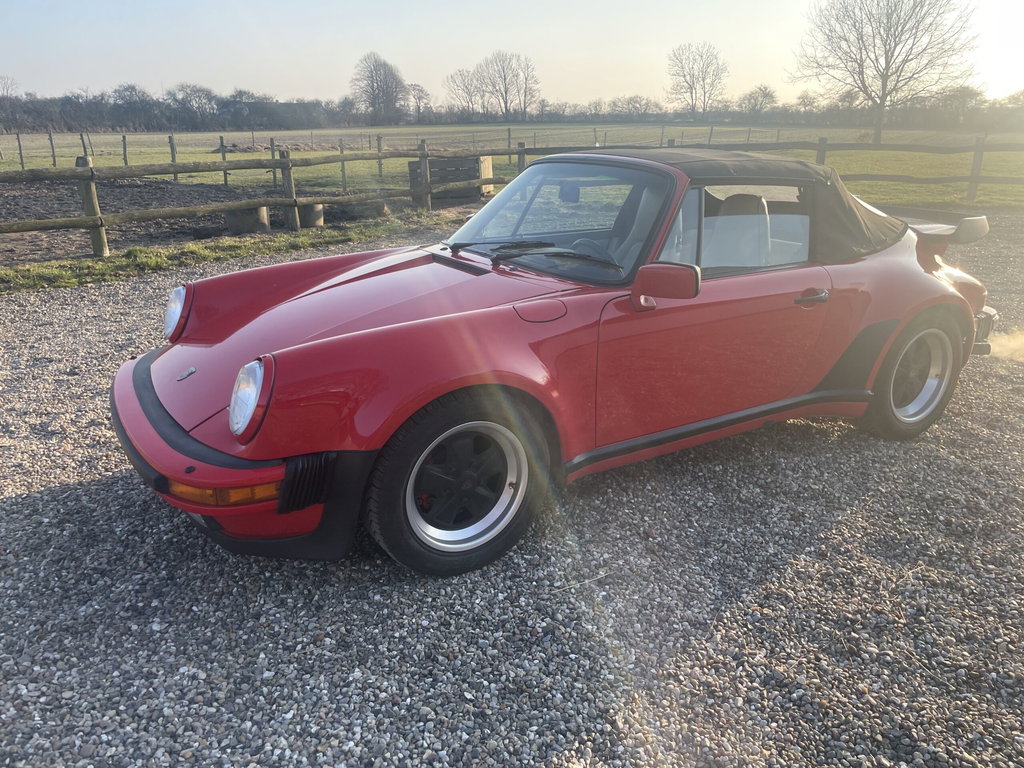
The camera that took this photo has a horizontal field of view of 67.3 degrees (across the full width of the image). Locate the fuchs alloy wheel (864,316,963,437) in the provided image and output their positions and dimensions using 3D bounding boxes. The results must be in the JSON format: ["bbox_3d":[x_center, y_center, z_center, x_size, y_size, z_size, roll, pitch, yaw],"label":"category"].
[{"bbox_3d":[1.802,-0.066,3.591,0.630,0.630,0.240,-12,22,-29],"label":"fuchs alloy wheel"}]

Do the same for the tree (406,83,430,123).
[{"bbox_3d":[-18.721,-56.281,153.995,4.805,7.618,4.805,-2,19,-6],"label":"tree"}]

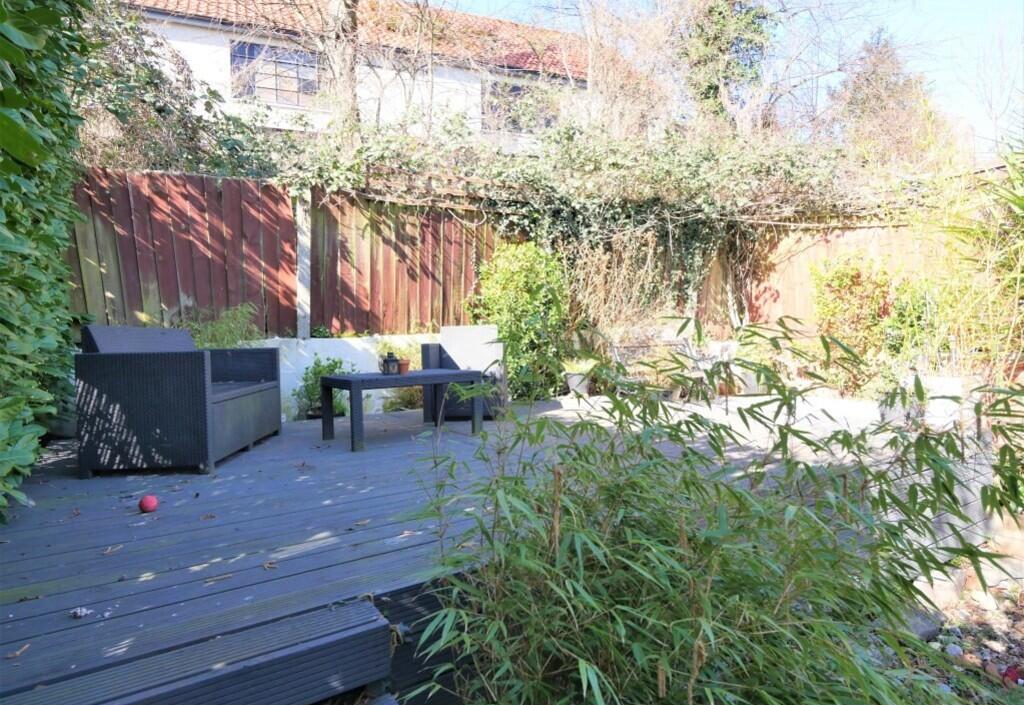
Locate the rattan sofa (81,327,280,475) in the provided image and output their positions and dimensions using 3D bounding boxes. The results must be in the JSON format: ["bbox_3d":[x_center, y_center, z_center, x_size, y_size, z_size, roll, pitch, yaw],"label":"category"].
[{"bbox_3d":[-2.004,0.242,3.766,0.665,0.797,1.293,-1,1,-5],"label":"rattan sofa"}]

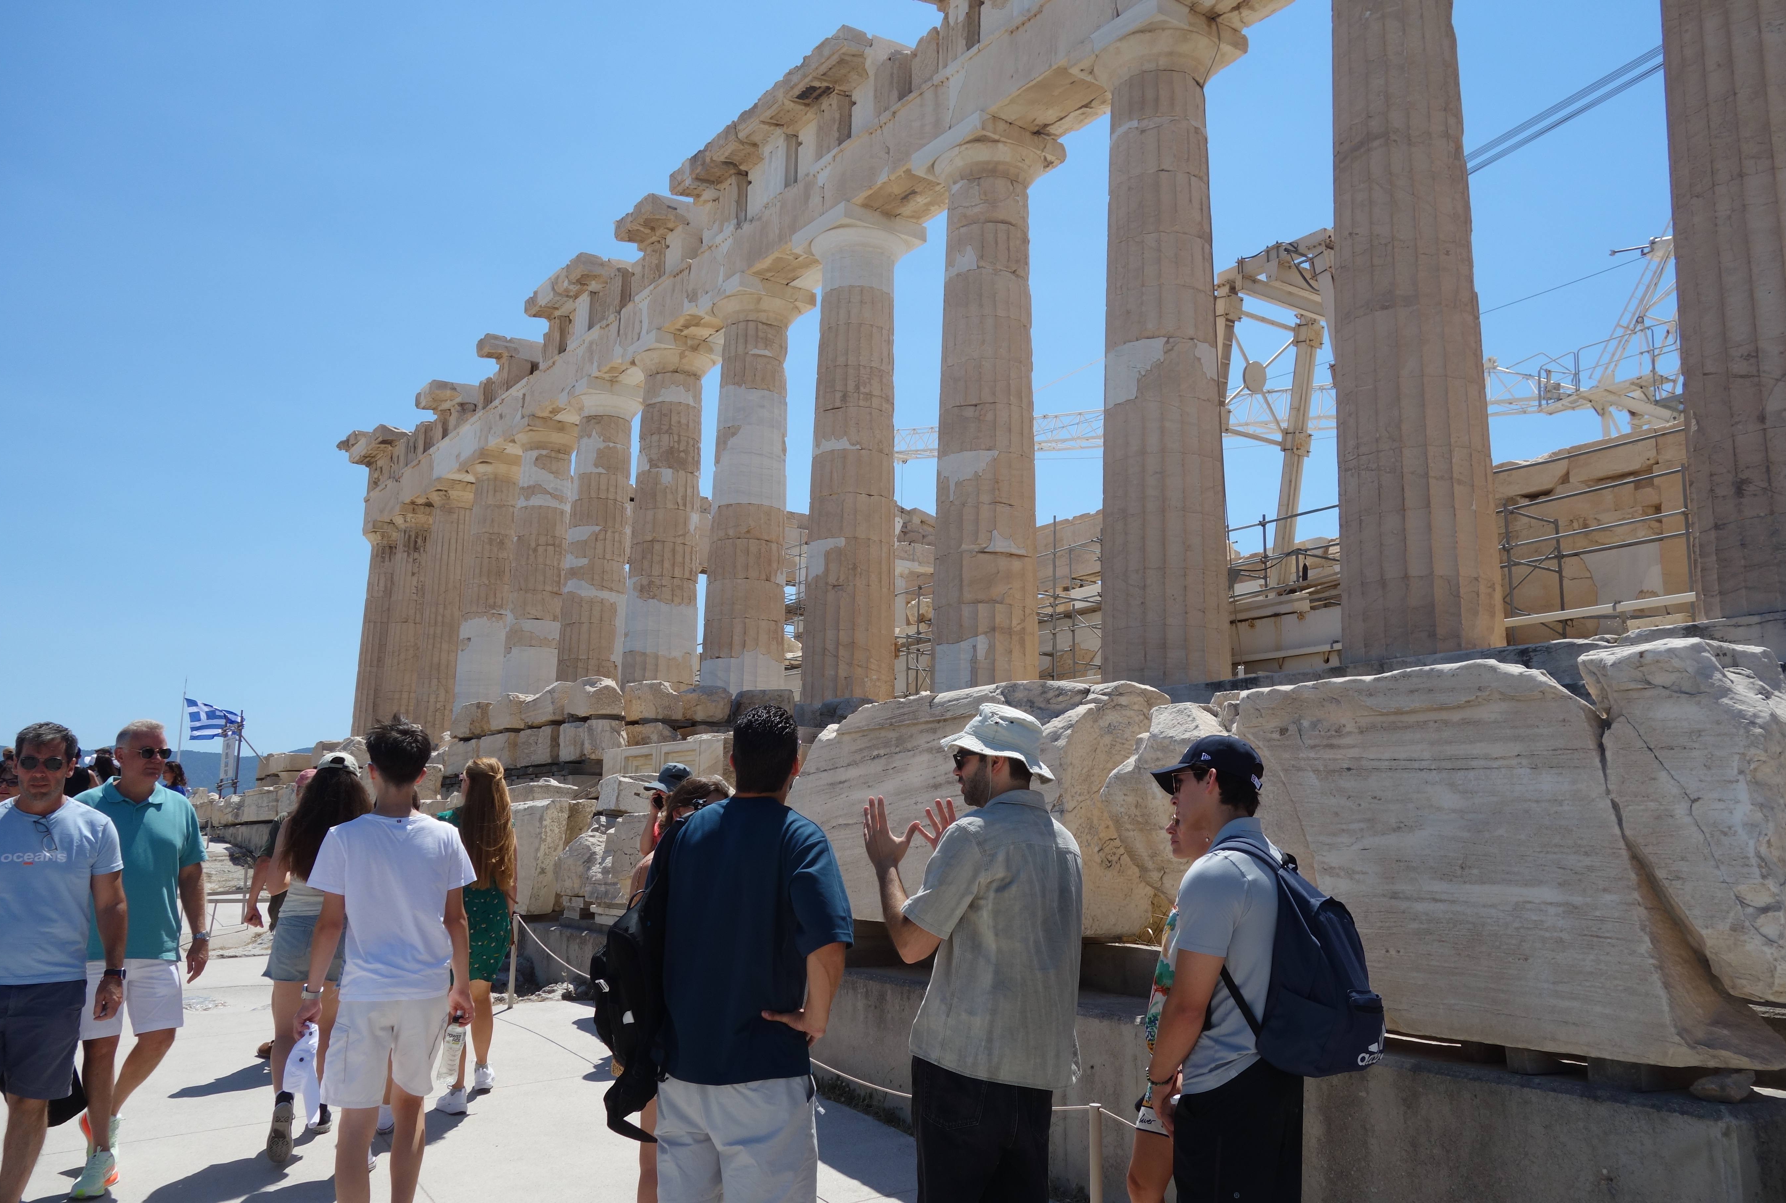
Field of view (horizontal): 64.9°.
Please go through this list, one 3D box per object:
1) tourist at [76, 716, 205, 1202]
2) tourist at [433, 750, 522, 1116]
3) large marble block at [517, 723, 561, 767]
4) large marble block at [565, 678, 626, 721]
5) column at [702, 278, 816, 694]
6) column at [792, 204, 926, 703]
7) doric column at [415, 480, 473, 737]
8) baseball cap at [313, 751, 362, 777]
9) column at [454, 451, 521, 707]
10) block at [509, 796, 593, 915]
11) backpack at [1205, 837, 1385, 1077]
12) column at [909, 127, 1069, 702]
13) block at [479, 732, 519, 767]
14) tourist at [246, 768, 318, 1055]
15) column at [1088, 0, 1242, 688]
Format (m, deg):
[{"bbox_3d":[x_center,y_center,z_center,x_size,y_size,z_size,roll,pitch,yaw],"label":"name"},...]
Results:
[{"bbox_3d":[-3.013,1.419,5.580,0.560,1.770,0.600,5,-11,-21],"label":"tourist"},{"bbox_3d":[-2.090,1.626,6.976,0.450,1.680,0.440,9,-13,-37],"label":"tourist"},{"bbox_3d":[-4.512,1.961,18.888,0.600,0.530,1.220,8,-12,-34],"label":"large marble block"},{"bbox_3d":[-4.173,1.399,19.715,0.520,0.530,0.820,8,-13,-34],"label":"large marble block"},{"bbox_3d":[-3.270,-2.071,31.995,2.030,10.430,2.030,8,-12,-34],"label":"column"},{"bbox_3d":[-0.791,-2.682,28.588,2.020,10.430,2.020,8,-12,-34],"label":"column"},{"bbox_3d":[-15.637,1.000,49.334,2.020,10.430,2.020,8,-13,-34],"label":"doric column"},{"bbox_3d":[-2.382,0.699,6.026,0.185,0.130,0.270,5,-11,-21],"label":"baseball cap"},{"bbox_3d":[-13.154,0.210,45.895,2.020,10.430,2.020,8,-12,-34],"label":"column"},{"bbox_3d":[-3.444,2.442,13.565,0.650,1.170,1.200,8,-12,-34],"label":"block"},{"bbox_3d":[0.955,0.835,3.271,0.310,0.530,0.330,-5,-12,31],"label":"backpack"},{"bbox_3d":[1.669,-3.207,25.069,2.030,10.430,2.030,8,-12,-34],"label":"column"},{"bbox_3d":[-5.986,2.403,22.161,0.550,0.530,1.220,8,-13,-34],"label":"block"},{"bbox_3d":[-3.529,1.826,8.362,0.560,1.700,0.500,8,-12,-34],"label":"tourist"},{"bbox_3d":[4.144,-3.764,21.636,2.020,10.430,2.020,1,-11,0],"label":"column"}]

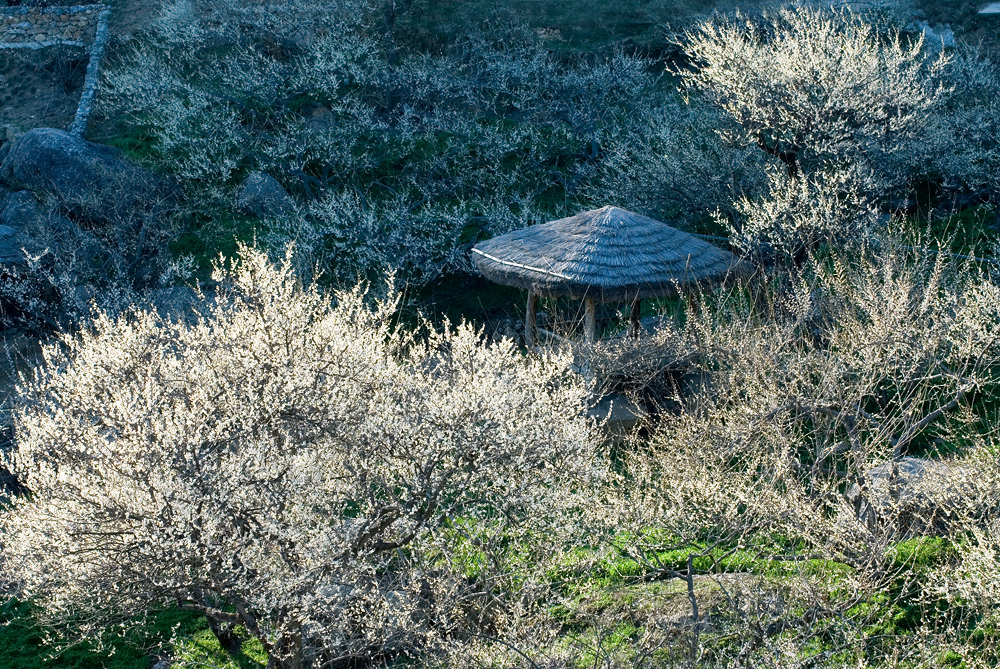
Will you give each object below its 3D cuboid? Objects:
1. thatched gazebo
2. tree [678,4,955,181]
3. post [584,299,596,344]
[{"bbox_3d":[2.019,-0.910,39.636,4.980,2.910,4.980,0,15,0],"label":"thatched gazebo"},{"bbox_3d":[6.550,-4.690,45.456,5.700,4.340,5.400,0,15,0],"label":"tree"},{"bbox_3d":[1.600,0.104,38.336,0.200,1.600,0.200,0,15,0],"label":"post"}]

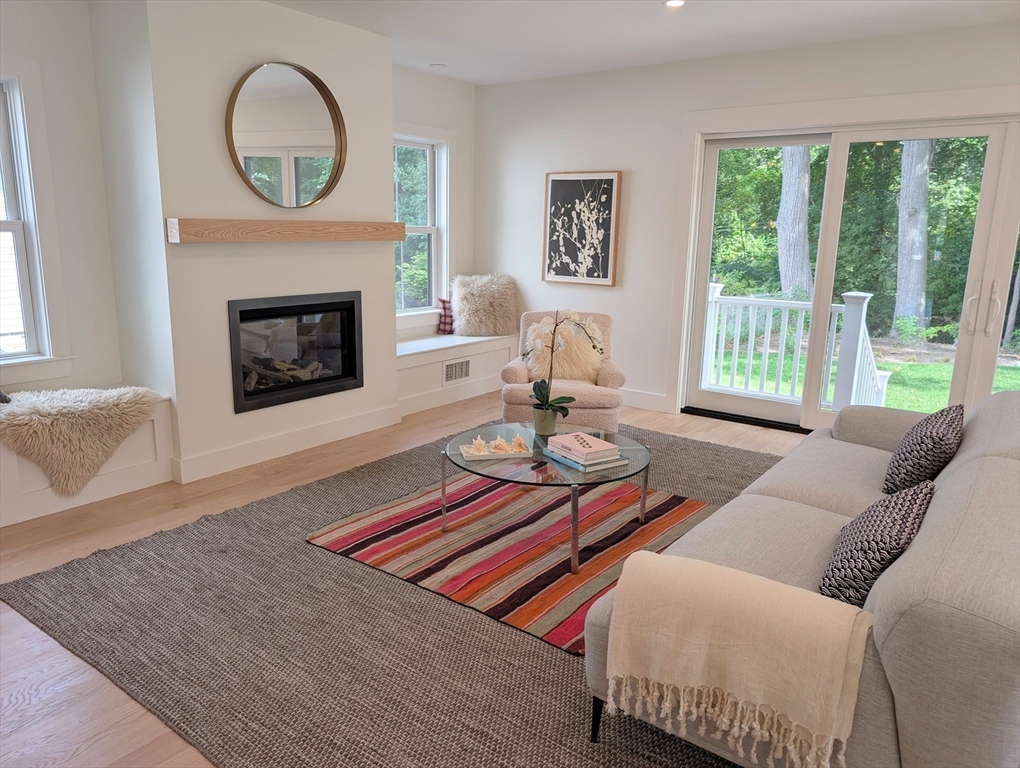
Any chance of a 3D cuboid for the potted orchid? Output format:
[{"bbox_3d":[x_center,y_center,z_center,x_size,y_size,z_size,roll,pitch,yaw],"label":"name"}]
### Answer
[{"bbox_3d":[0.263,-0.054,3.485,0.400,0.600,0.270,1,12,0],"label":"potted orchid"}]

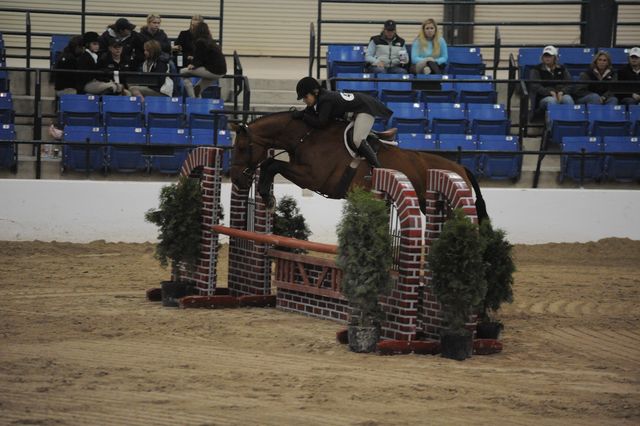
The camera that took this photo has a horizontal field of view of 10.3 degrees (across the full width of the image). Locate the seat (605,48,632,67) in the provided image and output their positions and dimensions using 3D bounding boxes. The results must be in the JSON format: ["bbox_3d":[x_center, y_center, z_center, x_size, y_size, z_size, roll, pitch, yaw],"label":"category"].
[{"bbox_3d":[3.974,-1.895,47.598,0.510,0.610,0.420,1,4,-6],"label":"seat"}]

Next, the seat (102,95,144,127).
[{"bbox_3d":[-2.595,-1.212,46.818,0.520,0.670,0.420,1,4,-7],"label":"seat"}]

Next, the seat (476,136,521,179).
[{"bbox_3d":[2.363,-0.698,46.641,0.520,0.670,0.420,1,4,-7],"label":"seat"}]

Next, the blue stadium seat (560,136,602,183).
[{"bbox_3d":[3.449,-0.687,46.784,0.520,0.670,0.420,1,4,-7],"label":"blue stadium seat"}]

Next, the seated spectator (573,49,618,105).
[{"bbox_3d":[3.489,-1.450,45.000,0.520,1.180,0.750,1,4,-3],"label":"seated spectator"}]

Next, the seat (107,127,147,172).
[{"bbox_3d":[-2.492,-0.792,46.000,0.520,0.670,0.420,1,4,-7],"label":"seat"}]

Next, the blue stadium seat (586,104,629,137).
[{"bbox_3d":[3.857,-1.107,47.669,0.520,0.670,0.420,1,4,-7],"label":"blue stadium seat"}]

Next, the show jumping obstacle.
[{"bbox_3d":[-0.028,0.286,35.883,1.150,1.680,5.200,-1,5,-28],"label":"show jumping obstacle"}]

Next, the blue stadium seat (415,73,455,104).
[{"bbox_3d":[1.506,-1.479,46.313,0.510,0.610,0.420,1,4,-6],"label":"blue stadium seat"}]

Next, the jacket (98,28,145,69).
[{"bbox_3d":[-2.612,-2.132,46.760,0.580,0.640,0.400,0,4,-15],"label":"jacket"}]

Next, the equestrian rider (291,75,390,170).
[{"bbox_3d":[0.217,-0.818,34.200,0.980,0.990,0.550,0,4,-22],"label":"equestrian rider"}]

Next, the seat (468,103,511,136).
[{"bbox_3d":[2.090,-1.032,44.200,0.500,0.660,0.450,1,4,-9],"label":"seat"}]

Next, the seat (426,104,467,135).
[{"bbox_3d":[1.578,-1.037,44.150,0.500,0.660,0.450,1,4,-9],"label":"seat"}]

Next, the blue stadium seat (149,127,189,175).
[{"bbox_3d":[-1.945,-0.778,46.073,0.520,0.670,0.420,1,4,-7],"label":"blue stadium seat"}]

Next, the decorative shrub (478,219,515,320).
[{"bbox_3d":[1.554,0.579,32.066,0.460,1.040,0.460,1,4,0],"label":"decorative shrub"}]

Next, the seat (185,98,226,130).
[{"bbox_3d":[-1.454,-1.146,44.942,0.510,0.610,0.420,1,4,-6],"label":"seat"}]

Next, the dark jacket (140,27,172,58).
[{"bbox_3d":[-2.248,-2.262,48.413,0.480,0.580,0.360,0,4,-15],"label":"dark jacket"}]

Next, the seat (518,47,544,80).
[{"bbox_3d":[2.810,-1.794,45.700,0.500,0.660,0.450,1,4,-9],"label":"seat"}]

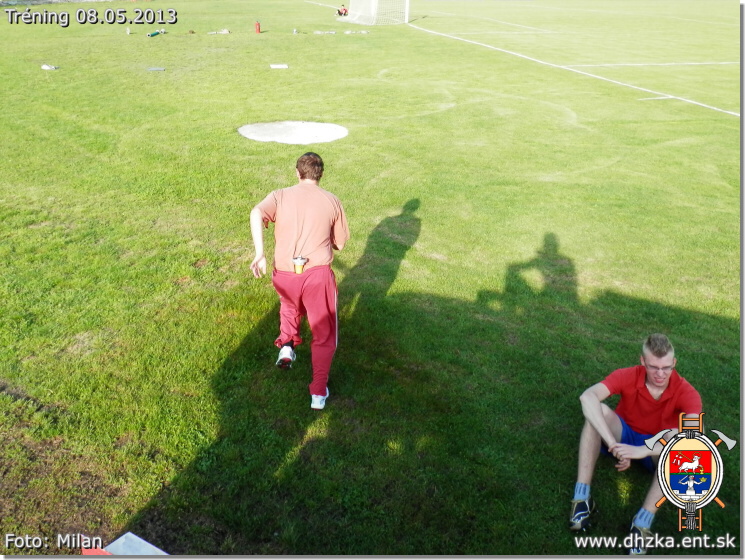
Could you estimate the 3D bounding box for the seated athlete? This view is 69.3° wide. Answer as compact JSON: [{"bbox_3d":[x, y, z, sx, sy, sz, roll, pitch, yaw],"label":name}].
[{"bbox_3d":[1.483,0.827,3.023,0.660,0.840,0.960,15,33,23],"label":"seated athlete"}]

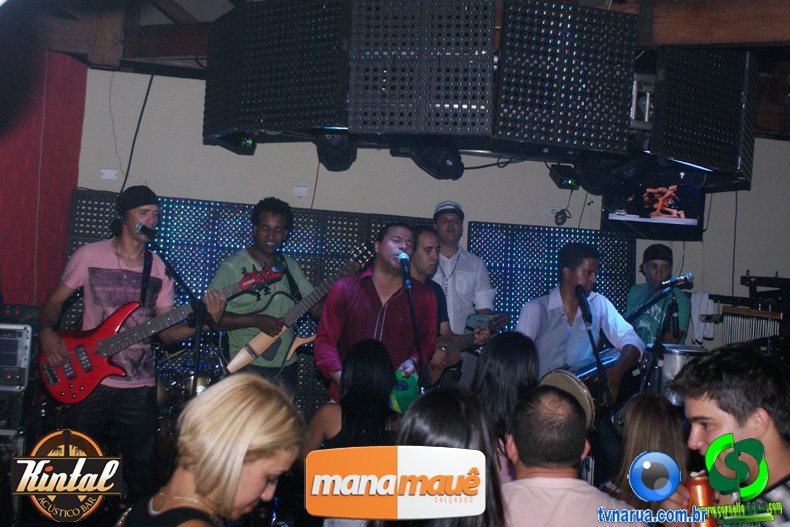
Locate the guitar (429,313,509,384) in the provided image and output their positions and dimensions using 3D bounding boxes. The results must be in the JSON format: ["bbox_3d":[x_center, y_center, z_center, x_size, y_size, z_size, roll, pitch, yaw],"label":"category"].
[{"bbox_3d":[0.312,0.412,4.850,0.640,0.230,0.080,-31,10,-24],"label":"guitar"}]

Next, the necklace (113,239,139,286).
[{"bbox_3d":[-1.108,-0.008,4.120,0.150,0.200,0.130,5,-4,-29],"label":"necklace"}]

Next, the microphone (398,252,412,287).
[{"bbox_3d":[0.050,0.027,4.500,0.050,0.165,0.050,-7,-21,-2],"label":"microphone"}]

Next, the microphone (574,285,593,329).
[{"bbox_3d":[0.857,0.187,4.485,0.050,0.191,0.050,-15,-15,-6],"label":"microphone"}]

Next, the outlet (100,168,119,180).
[{"bbox_3d":[-1.931,-0.603,6.680,0.114,0.071,0.012,4,-6,-10],"label":"outlet"}]

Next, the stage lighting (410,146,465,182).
[{"bbox_3d":[0.194,-0.458,4.500,0.170,0.165,0.230,6,-6,-30],"label":"stage lighting"}]

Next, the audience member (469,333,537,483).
[{"bbox_3d":[0.296,1.006,2.880,0.440,1.620,0.300,2,-3,3],"label":"audience member"}]

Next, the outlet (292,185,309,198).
[{"bbox_3d":[-0.660,-0.503,6.900,0.112,0.074,0.012,4,-6,-10],"label":"outlet"}]

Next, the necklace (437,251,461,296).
[{"bbox_3d":[0.292,0.052,5.450,0.150,0.250,0.140,3,-4,2],"label":"necklace"}]

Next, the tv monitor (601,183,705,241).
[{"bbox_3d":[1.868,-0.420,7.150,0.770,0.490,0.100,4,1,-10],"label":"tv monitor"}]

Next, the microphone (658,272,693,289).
[{"bbox_3d":[1.393,0.084,4.900,0.199,0.050,0.050,-15,0,-18],"label":"microphone"}]

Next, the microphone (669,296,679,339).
[{"bbox_3d":[1.526,0.290,5.400,0.040,0.230,0.040,-4,-5,0],"label":"microphone"}]

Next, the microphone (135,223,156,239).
[{"bbox_3d":[-1.001,-0.127,3.975,0.175,0.050,0.050,20,-21,48],"label":"microphone"}]

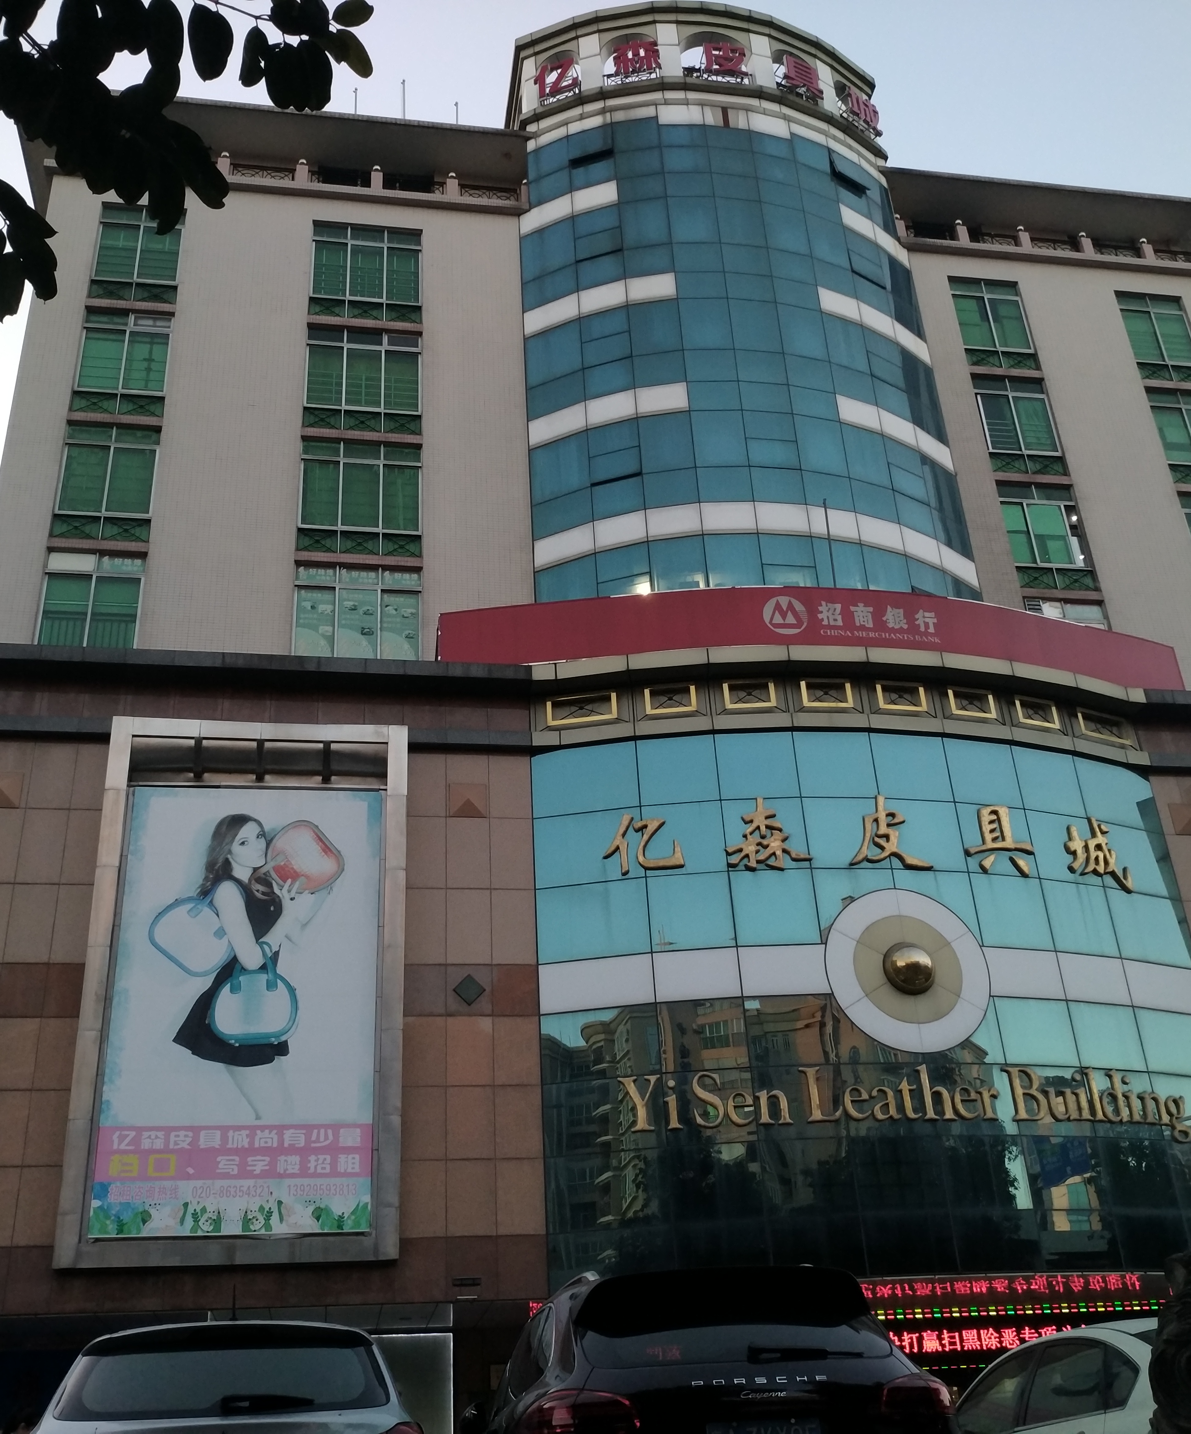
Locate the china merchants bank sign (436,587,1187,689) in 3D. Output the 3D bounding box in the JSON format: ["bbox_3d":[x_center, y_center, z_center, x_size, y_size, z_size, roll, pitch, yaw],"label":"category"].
[{"bbox_3d":[4.245,-1.365,26.154,13.843,1.199,1.417,2,-29,-9],"label":"china merchants bank sign"}]

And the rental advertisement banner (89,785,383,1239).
[{"bbox_3d":[-5.083,4.056,21.758,3.757,6.647,0.109,2,-29,-9],"label":"rental advertisement banner"}]

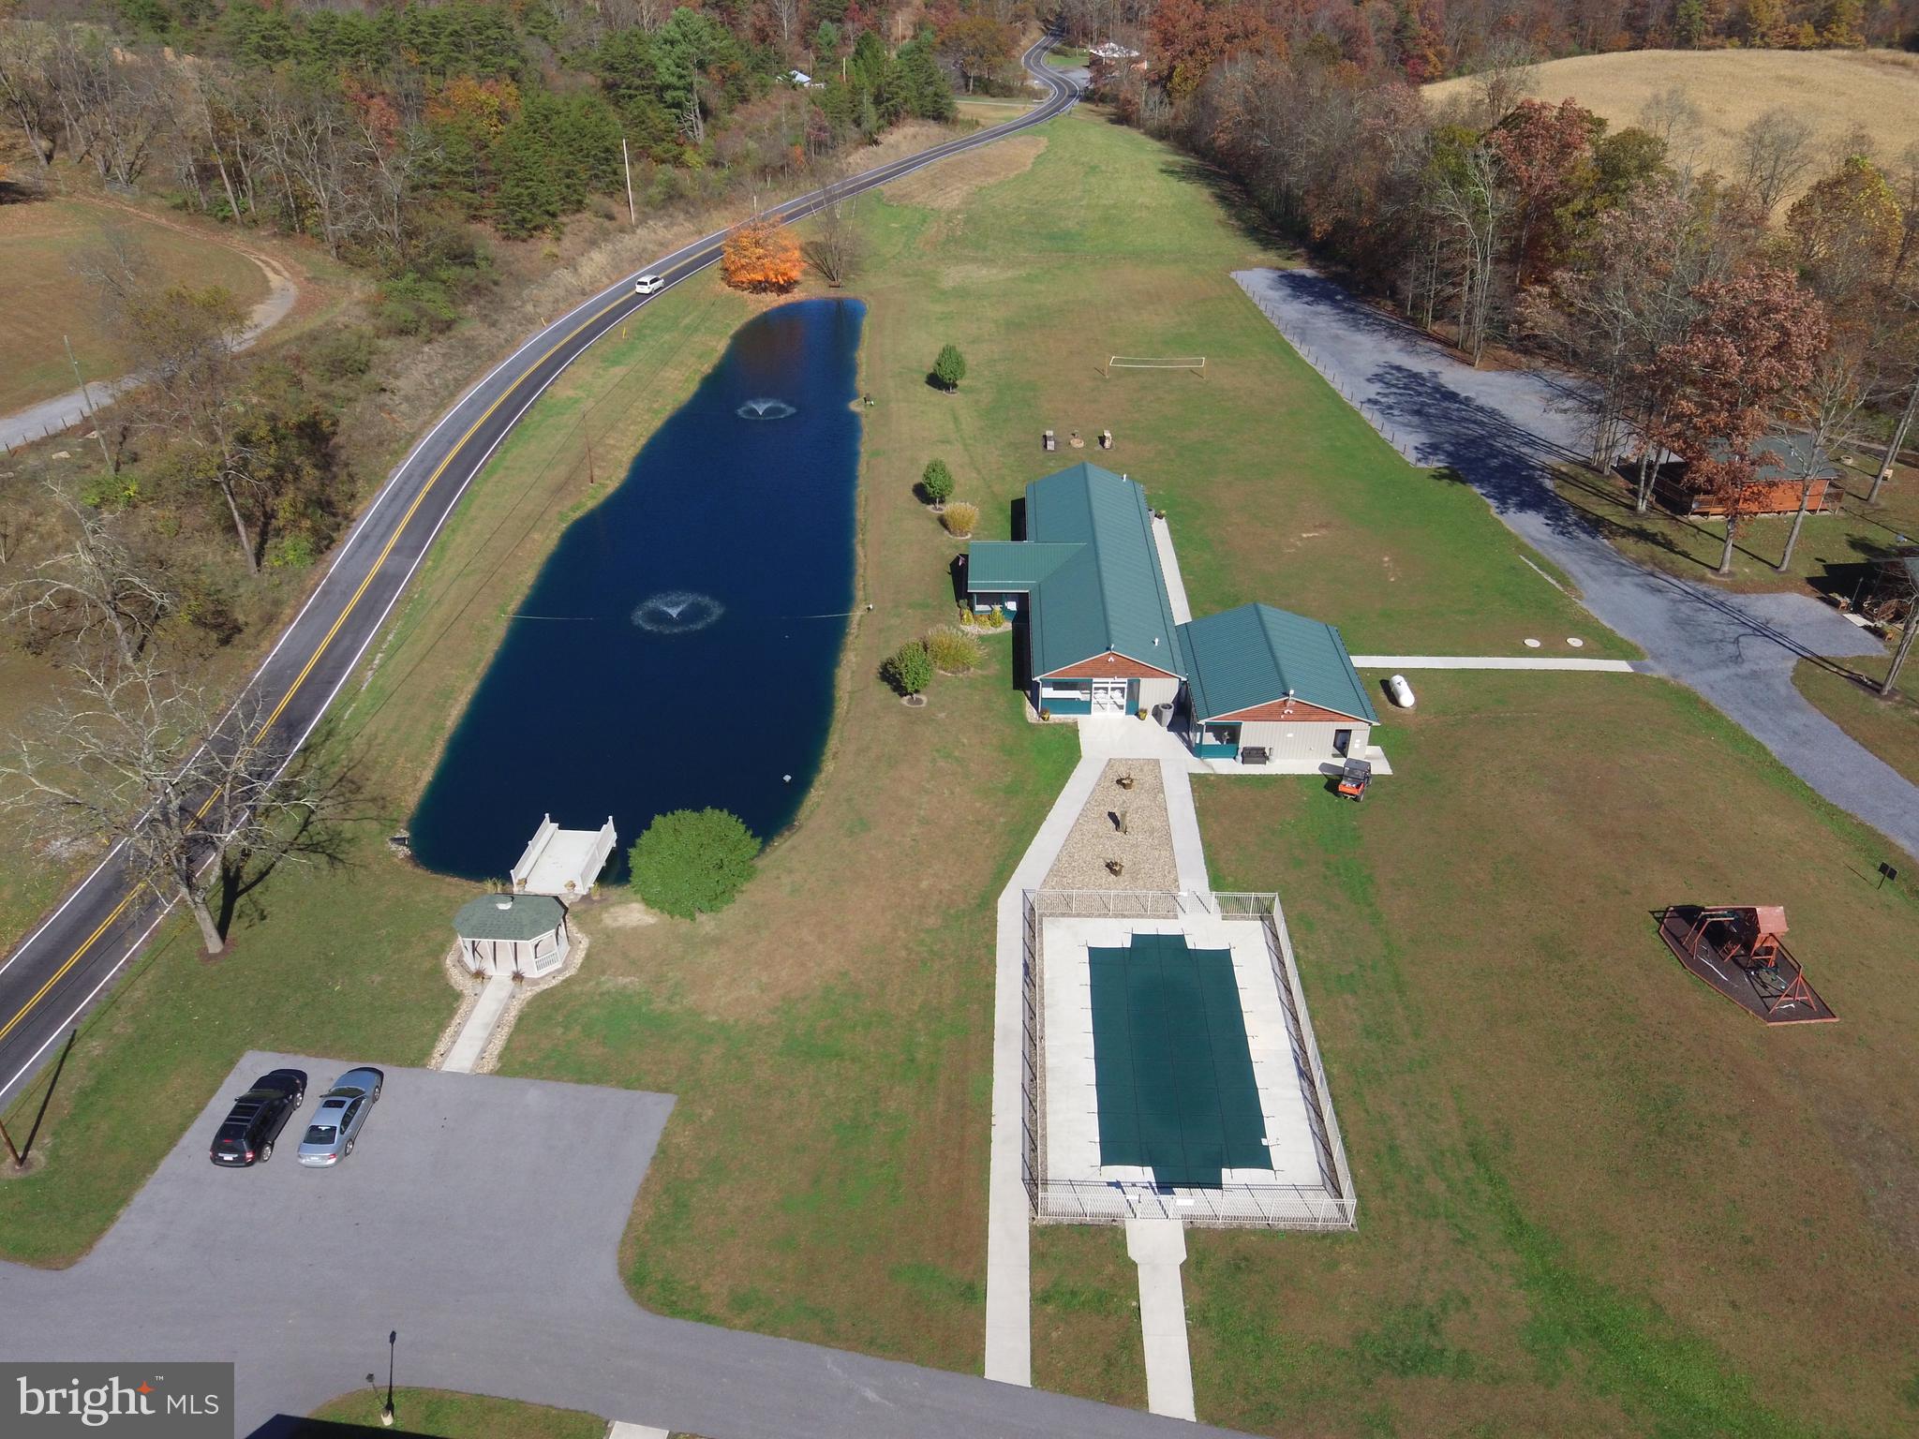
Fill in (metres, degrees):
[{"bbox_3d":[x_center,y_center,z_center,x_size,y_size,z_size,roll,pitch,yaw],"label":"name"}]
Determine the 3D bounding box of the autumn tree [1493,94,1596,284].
[{"bbox_3d":[69.942,-62.438,132.112,11.500,20.000,11.500,-1,35,0],"label":"autumn tree"}]

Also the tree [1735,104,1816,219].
[{"bbox_3d":[114.284,-78.183,155.212,9.800,14.000,9.800,-1,35,0],"label":"tree"}]

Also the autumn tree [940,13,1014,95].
[{"bbox_3d":[4.403,-169.431,283.150,18.000,17.000,17.000,-1,35,0],"label":"autumn tree"}]

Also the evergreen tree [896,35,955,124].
[{"bbox_3d":[-7.980,-144.830,251.118,12.500,17.000,12.000,-1,35,0],"label":"evergreen tree"}]

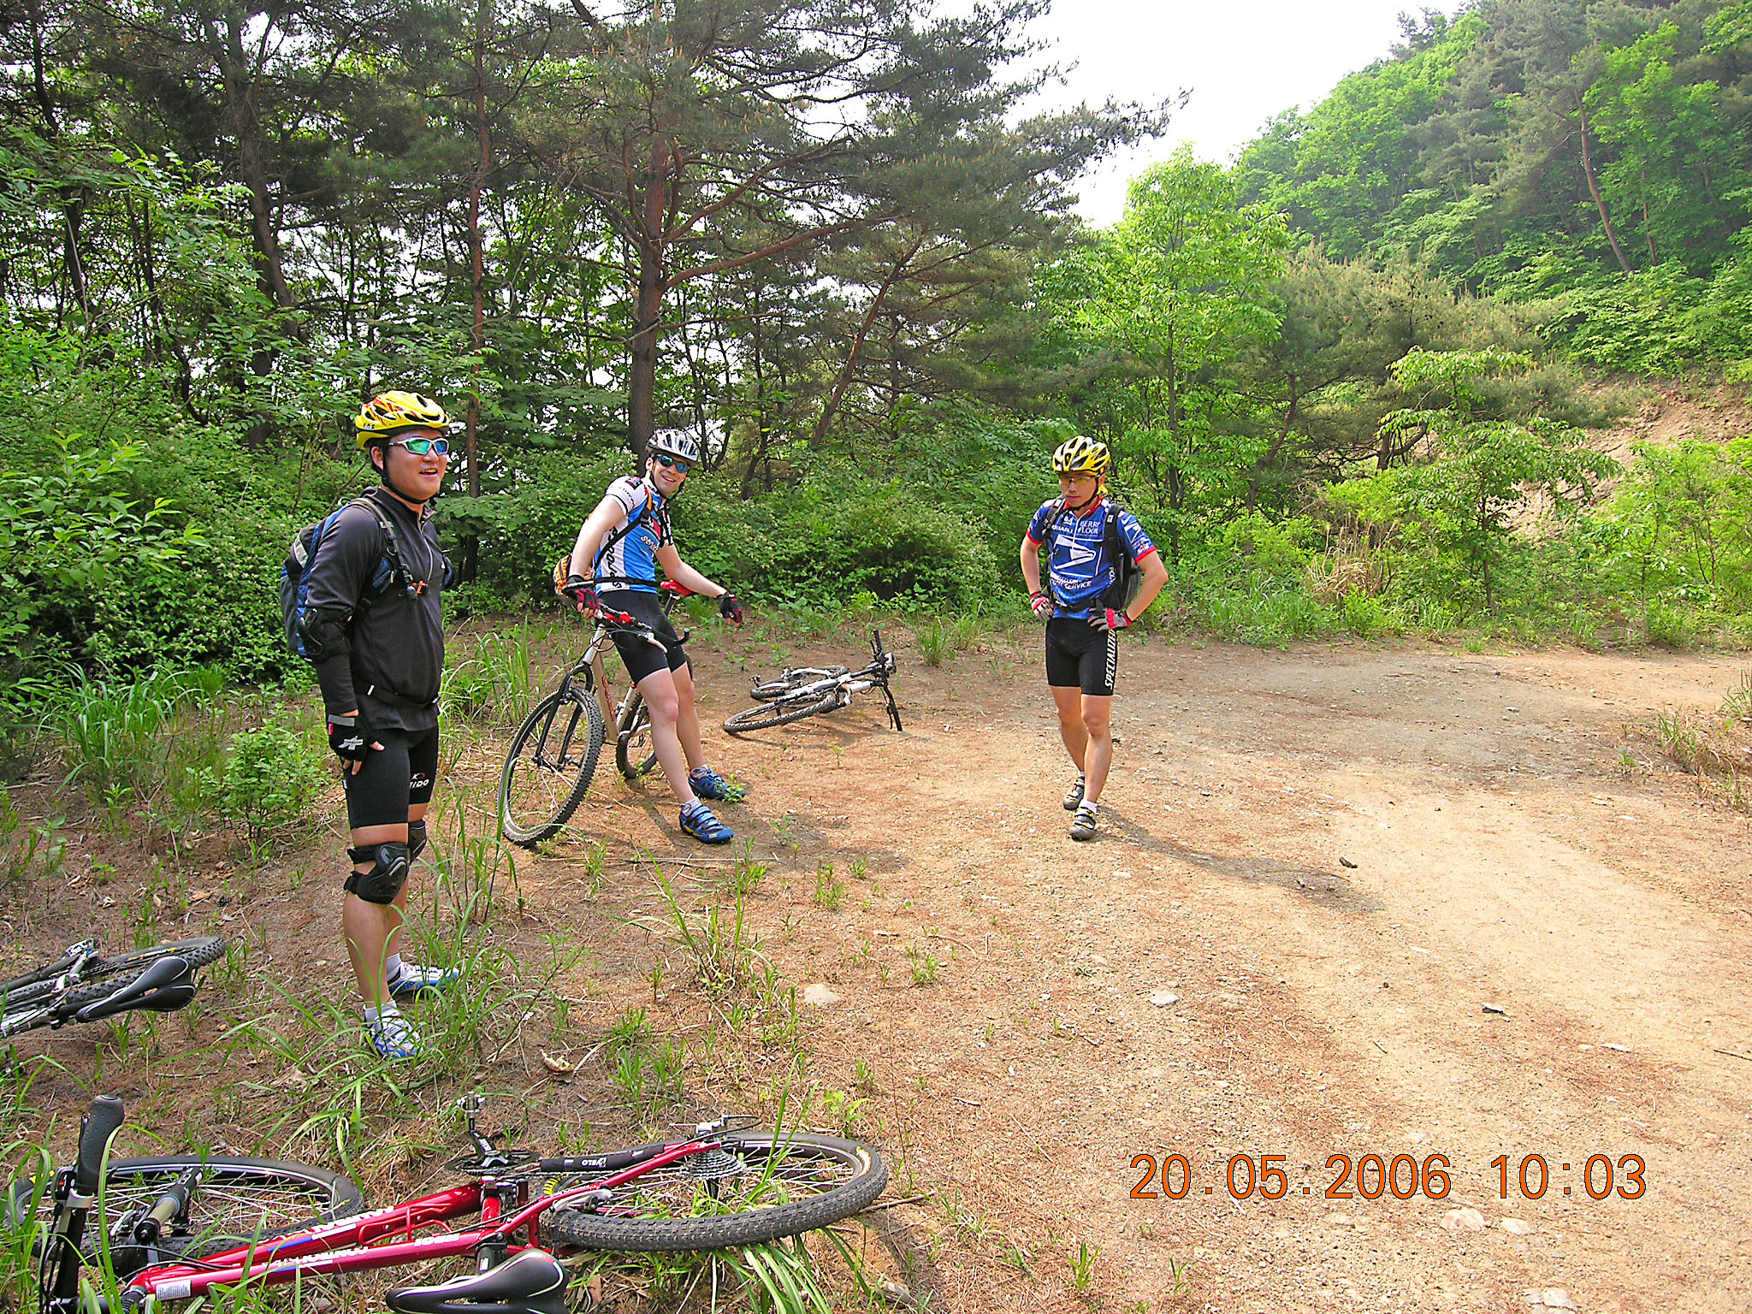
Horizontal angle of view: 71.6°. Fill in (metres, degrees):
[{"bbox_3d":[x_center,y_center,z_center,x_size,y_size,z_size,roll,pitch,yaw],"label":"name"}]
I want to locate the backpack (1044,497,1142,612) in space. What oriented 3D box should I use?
[{"bbox_3d":[0.957,-0.456,5.360,0.320,0.480,0.280,5,10,31],"label":"backpack"}]

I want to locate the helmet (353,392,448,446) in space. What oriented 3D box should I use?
[{"bbox_3d":[-1.267,-0.633,3.250,0.280,0.160,0.210,4,9,24],"label":"helmet"}]

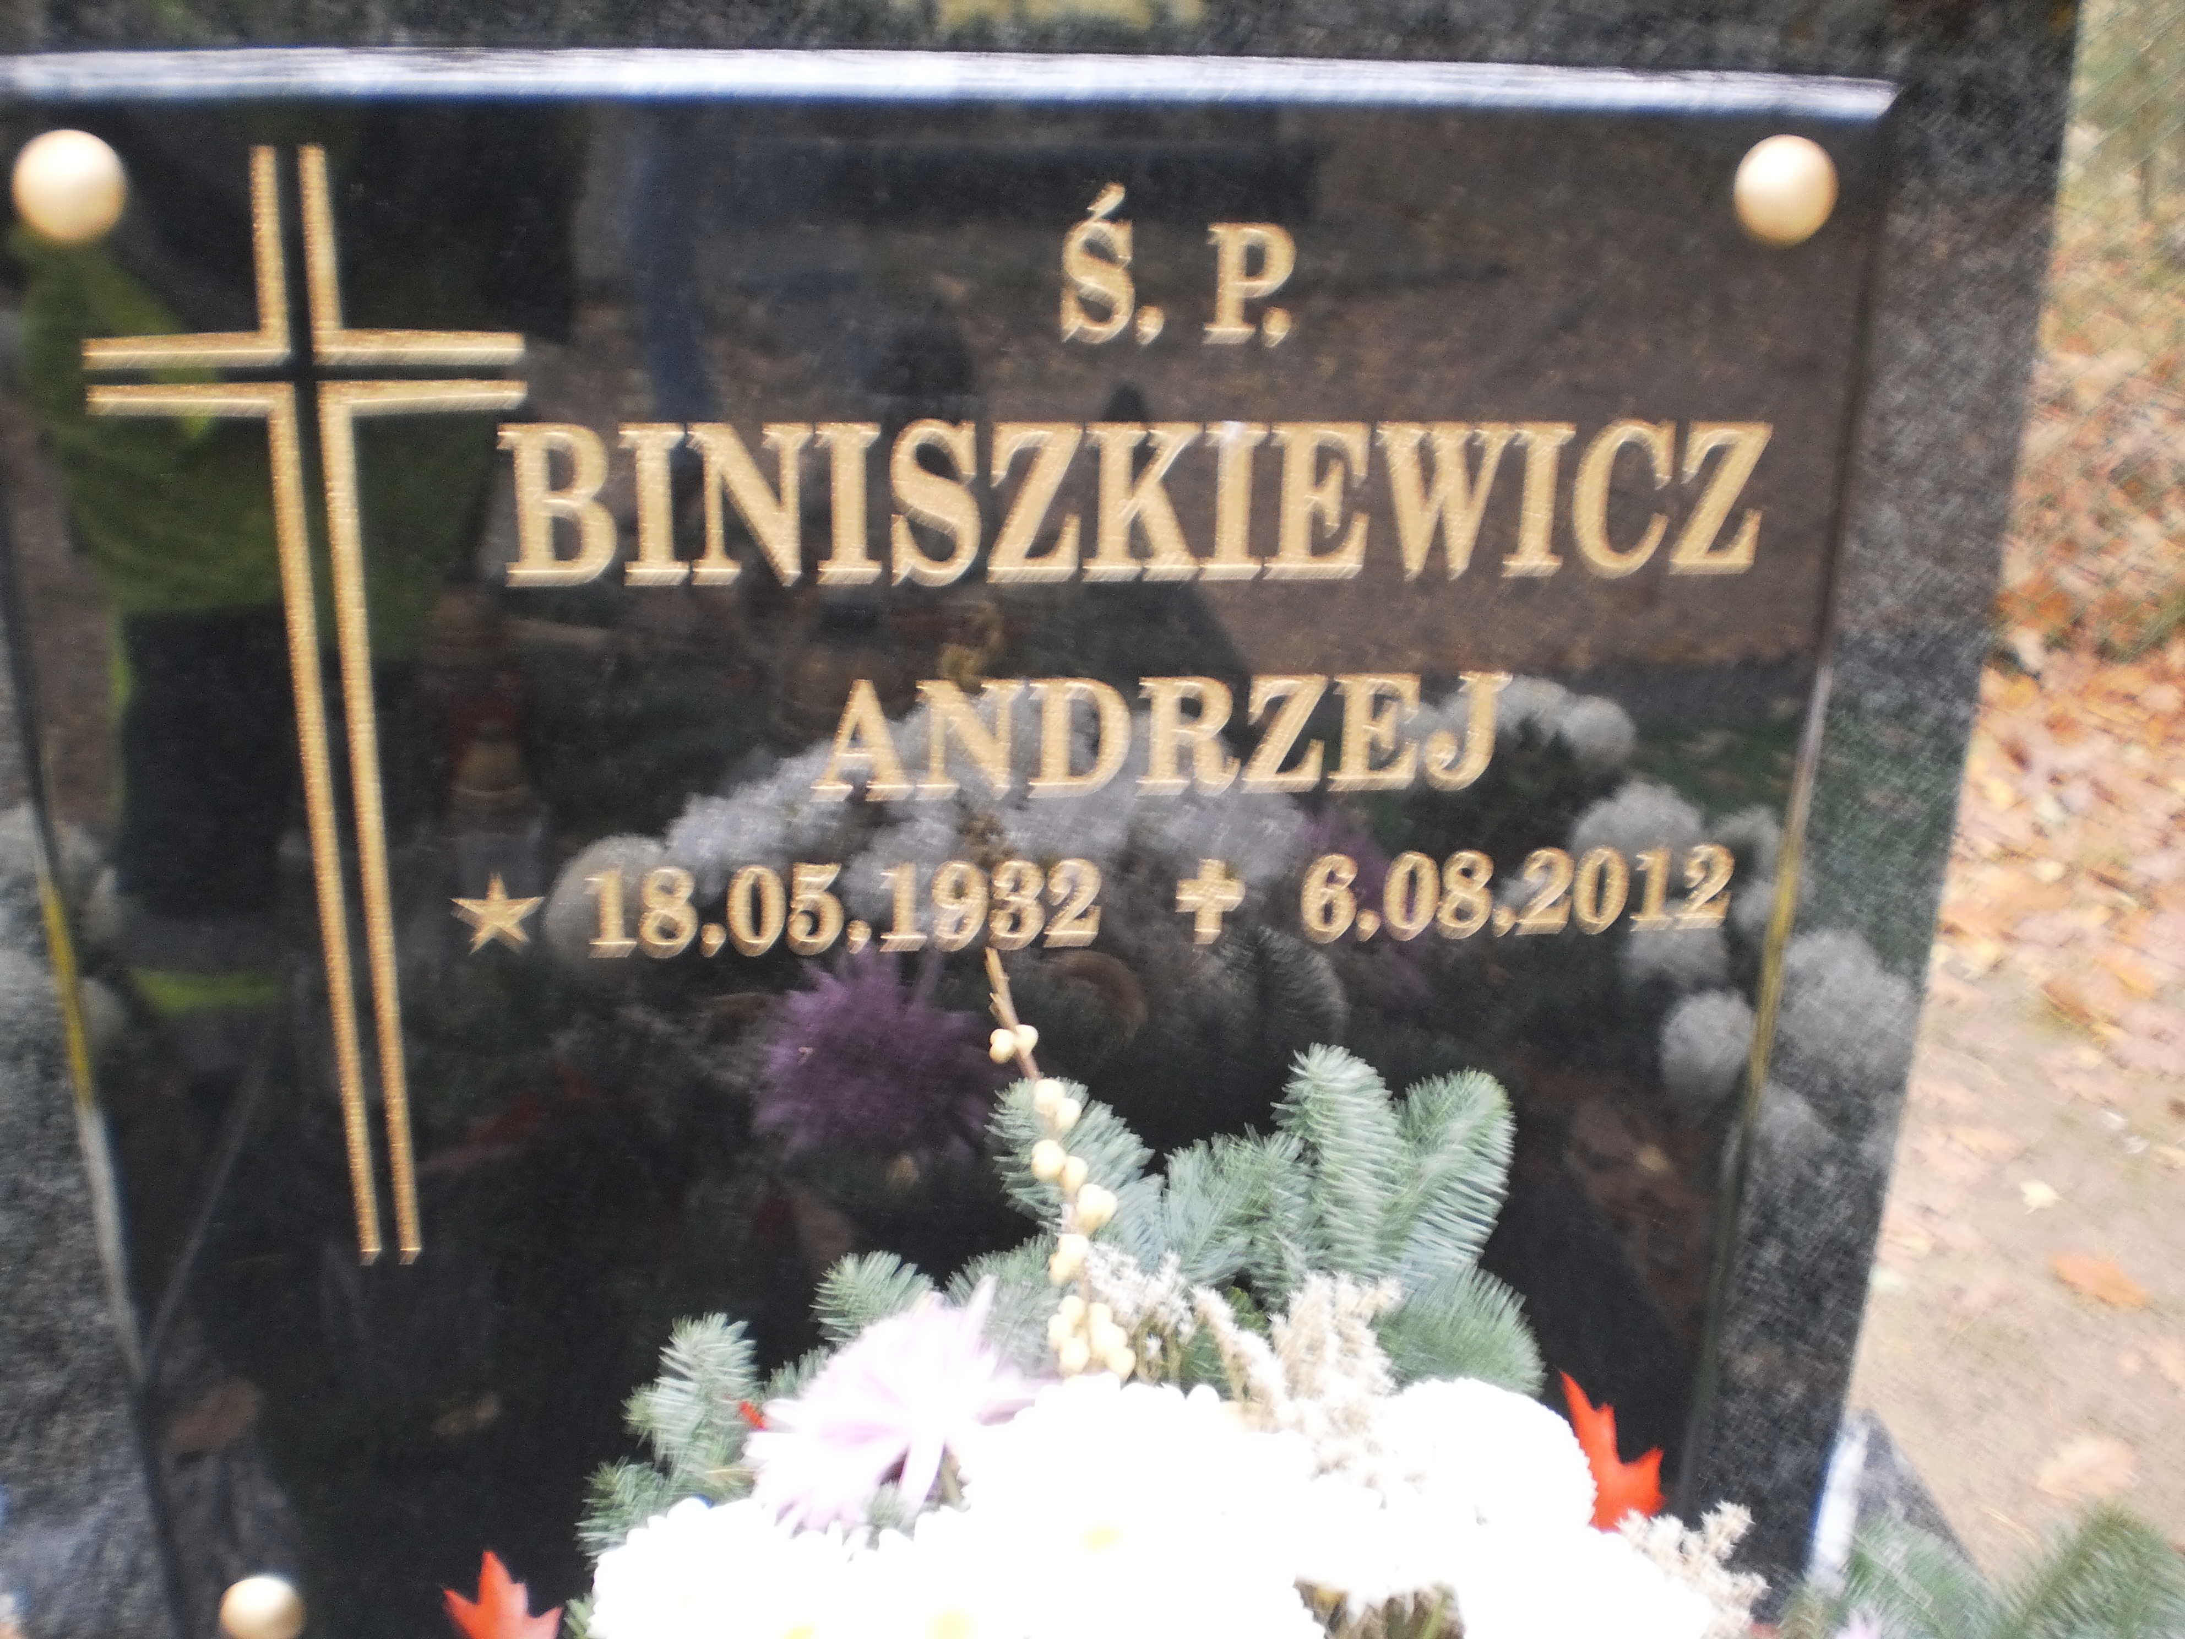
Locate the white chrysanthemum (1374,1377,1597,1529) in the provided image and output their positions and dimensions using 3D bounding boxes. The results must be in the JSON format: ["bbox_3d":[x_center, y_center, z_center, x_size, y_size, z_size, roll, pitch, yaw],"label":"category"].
[{"bbox_3d":[0.133,0.220,0.770,0.077,0.066,0.074,-1,21,-6],"label":"white chrysanthemum"}]

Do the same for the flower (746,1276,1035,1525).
[{"bbox_3d":[-0.073,0.218,0.839,0.112,0.090,0.100,-1,21,-6],"label":"flower"}]

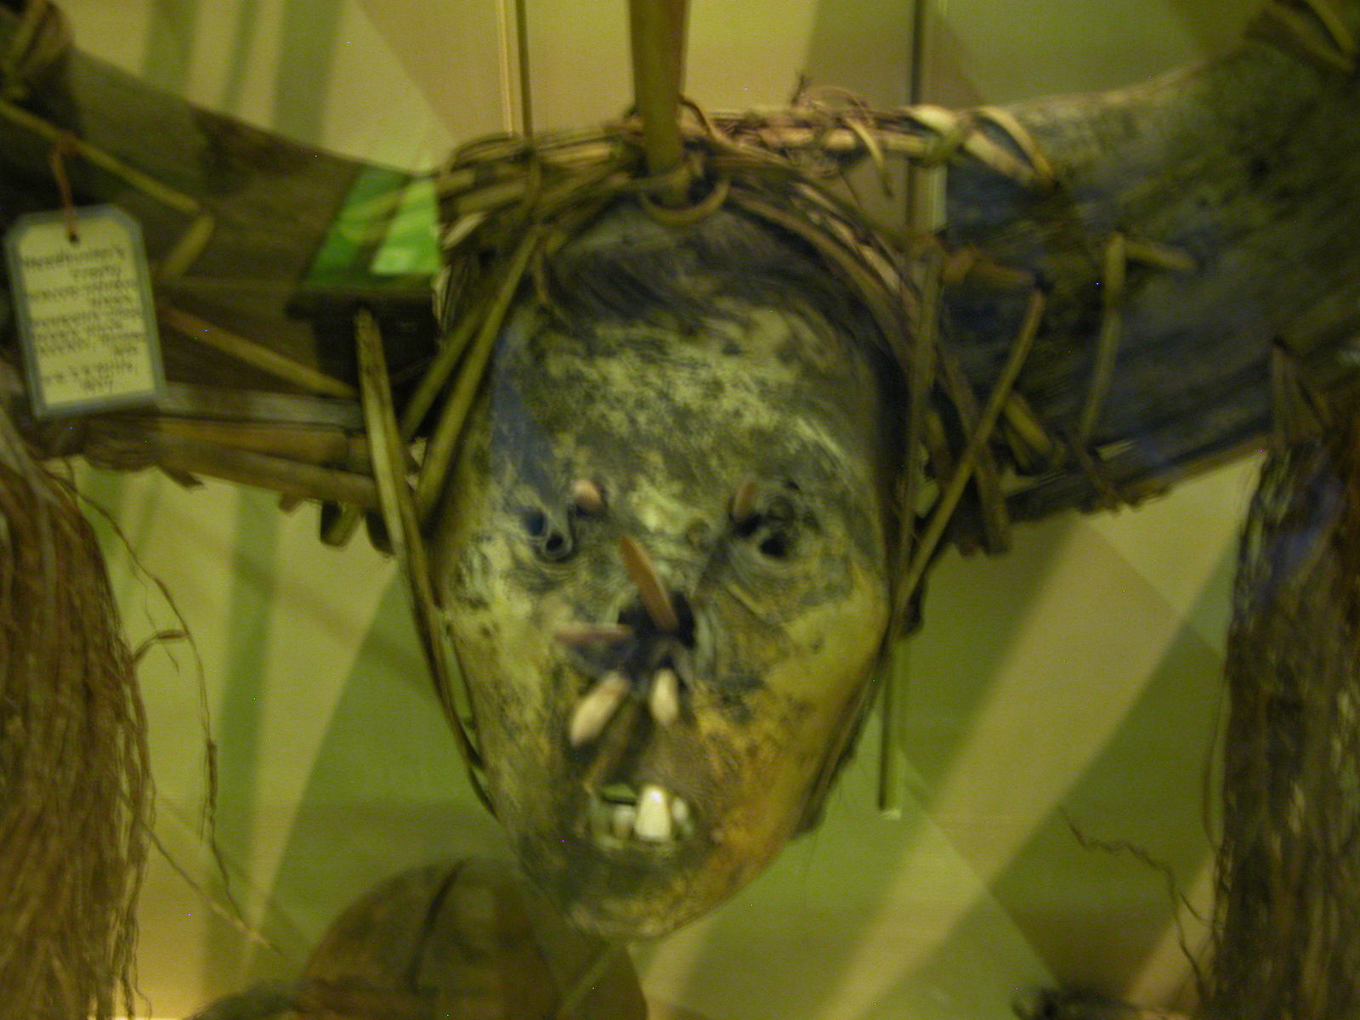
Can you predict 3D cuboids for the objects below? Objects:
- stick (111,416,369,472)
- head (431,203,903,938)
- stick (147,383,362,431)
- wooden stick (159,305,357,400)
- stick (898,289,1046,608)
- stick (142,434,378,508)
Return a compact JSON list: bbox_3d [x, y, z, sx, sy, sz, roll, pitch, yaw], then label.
[{"bbox_3d":[-0.138,-0.021,0.665,0.080,0.009,0.009,6,0,0],"label":"stick"},{"bbox_3d":[-0.005,0.018,0.655,0.141,0.222,0.160,3,5,3],"label":"head"},{"bbox_3d":[-0.133,-0.033,0.665,0.067,0.008,0.008,5,0,0],"label":"stick"},{"bbox_3d":[-0.132,-0.049,0.665,0.066,0.006,0.006,23,0,0],"label":"wooden stick"},{"bbox_3d":[0.089,-0.019,0.650,0.005,0.104,0.005,23,0,0],"label":"stick"},{"bbox_3d":[-0.131,-0.012,0.665,0.074,0.009,0.009,11,0,0],"label":"stick"}]

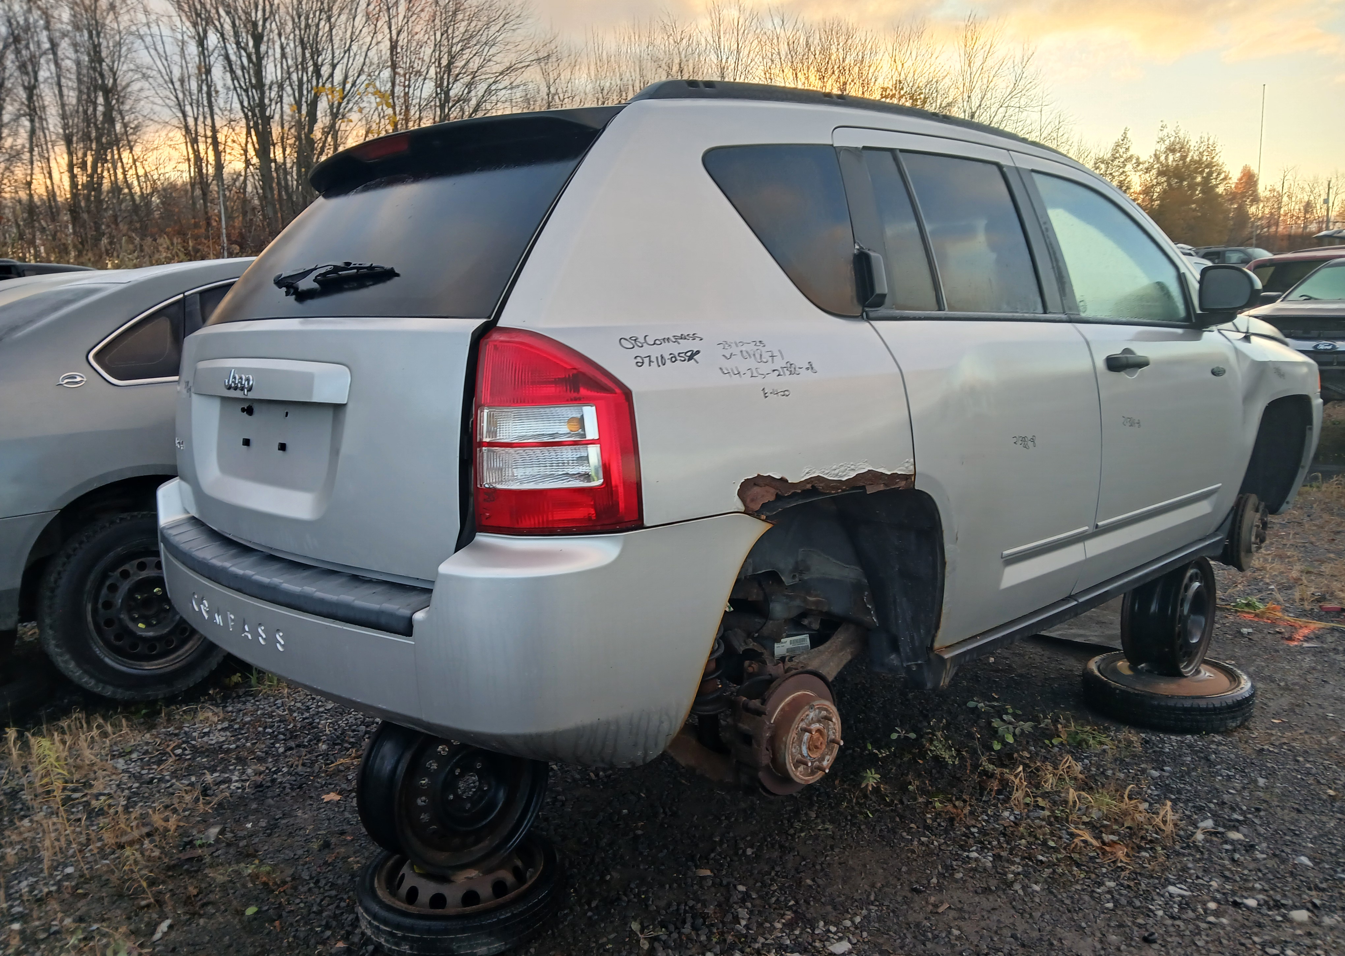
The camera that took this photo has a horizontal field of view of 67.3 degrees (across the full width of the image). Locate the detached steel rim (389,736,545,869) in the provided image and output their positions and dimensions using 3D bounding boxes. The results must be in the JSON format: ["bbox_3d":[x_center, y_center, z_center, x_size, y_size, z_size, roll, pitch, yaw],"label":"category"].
[{"bbox_3d":[-0.540,0.755,2.541,0.410,0.410,0.185,-9,13,-38],"label":"detached steel rim"}]

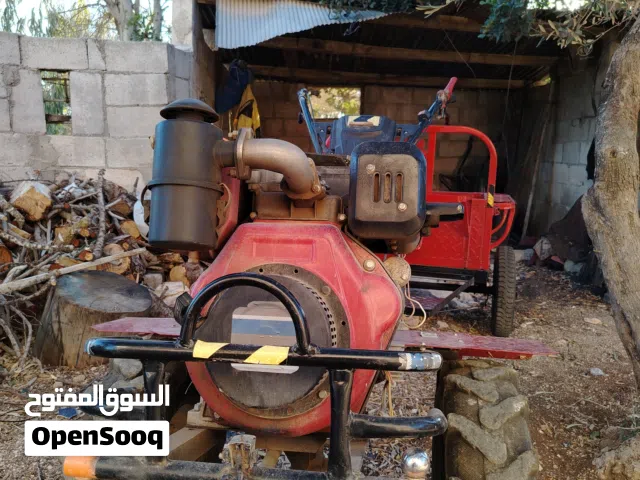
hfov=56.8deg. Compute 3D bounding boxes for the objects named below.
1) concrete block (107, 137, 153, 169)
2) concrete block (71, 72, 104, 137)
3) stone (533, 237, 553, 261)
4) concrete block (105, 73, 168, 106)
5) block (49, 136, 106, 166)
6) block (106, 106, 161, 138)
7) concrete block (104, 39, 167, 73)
[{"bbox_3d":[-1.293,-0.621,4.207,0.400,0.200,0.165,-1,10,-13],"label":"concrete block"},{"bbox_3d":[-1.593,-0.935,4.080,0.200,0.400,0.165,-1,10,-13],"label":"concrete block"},{"bbox_3d":[2.125,0.081,5.650,0.180,0.220,0.180,-1,10,-13],"label":"stone"},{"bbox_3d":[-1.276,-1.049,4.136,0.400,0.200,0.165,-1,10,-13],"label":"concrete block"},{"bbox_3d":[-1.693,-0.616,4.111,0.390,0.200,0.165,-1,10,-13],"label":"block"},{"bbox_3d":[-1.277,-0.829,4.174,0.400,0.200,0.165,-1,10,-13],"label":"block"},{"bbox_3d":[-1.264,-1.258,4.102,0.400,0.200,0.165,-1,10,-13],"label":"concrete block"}]

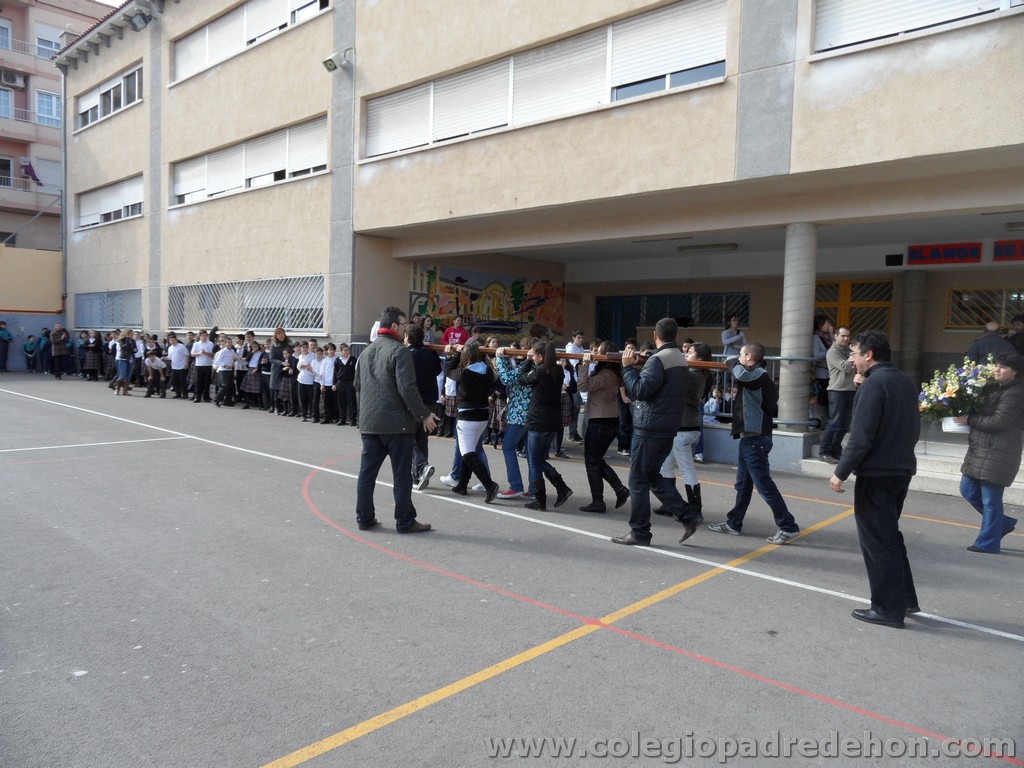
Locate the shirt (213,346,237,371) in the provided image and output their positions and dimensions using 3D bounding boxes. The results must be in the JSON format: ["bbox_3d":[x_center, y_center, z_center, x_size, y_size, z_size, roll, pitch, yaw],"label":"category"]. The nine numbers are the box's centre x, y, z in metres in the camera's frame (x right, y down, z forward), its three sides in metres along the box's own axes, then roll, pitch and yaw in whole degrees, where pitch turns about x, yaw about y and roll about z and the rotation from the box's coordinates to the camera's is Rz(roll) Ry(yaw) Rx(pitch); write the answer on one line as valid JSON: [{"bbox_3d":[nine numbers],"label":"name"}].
[{"bbox_3d":[-6.540,-0.580,16.150,0.500,0.530,0.300,0,3,-30],"label":"shirt"}]

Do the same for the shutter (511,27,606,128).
[{"bbox_3d":[0.714,-4.718,10.949,1.794,1.116,0.060,4,4,40],"label":"shutter"}]

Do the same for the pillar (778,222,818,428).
[{"bbox_3d":[3.945,-0.776,9.761,0.420,2.810,0.420,4,4,40],"label":"pillar"}]

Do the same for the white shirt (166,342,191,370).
[{"bbox_3d":[-8.003,-0.660,17.039,0.470,0.640,0.300,1,4,3],"label":"white shirt"}]

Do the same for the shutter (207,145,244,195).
[{"bbox_3d":[-7.042,-5.272,17.471,1.764,1.024,0.060,4,4,40],"label":"shutter"}]

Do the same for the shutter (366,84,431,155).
[{"bbox_3d":[-2.137,-4.872,13.155,1.748,1.049,0.080,4,5,40],"label":"shutter"}]

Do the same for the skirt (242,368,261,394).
[{"bbox_3d":[-5.663,-0.054,15.436,0.400,0.540,0.340,1,4,-9],"label":"skirt"}]

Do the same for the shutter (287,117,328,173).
[{"bbox_3d":[-4.285,-5.121,15.152,1.543,1.000,0.060,4,4,40],"label":"shutter"}]

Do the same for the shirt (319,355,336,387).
[{"bbox_3d":[-3.359,-0.246,12.928,0.350,0.570,0.240,0,4,-18],"label":"shirt"}]

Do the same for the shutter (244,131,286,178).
[{"bbox_3d":[-5.639,-5.256,16.289,1.745,0.893,0.060,4,4,40],"label":"shutter"}]

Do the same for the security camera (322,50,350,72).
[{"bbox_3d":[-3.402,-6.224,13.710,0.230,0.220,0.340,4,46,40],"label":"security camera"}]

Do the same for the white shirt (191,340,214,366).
[{"bbox_3d":[-7.110,-0.701,16.311,0.500,0.580,0.320,0,4,-16],"label":"white shirt"}]

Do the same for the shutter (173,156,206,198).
[{"bbox_3d":[-8.394,-5.399,18.464,1.806,0.817,0.080,4,5,40],"label":"shutter"}]

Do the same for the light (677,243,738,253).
[{"bbox_3d":[4.107,-2.854,14.904,1.230,0.100,0.170,4,4,40],"label":"light"}]

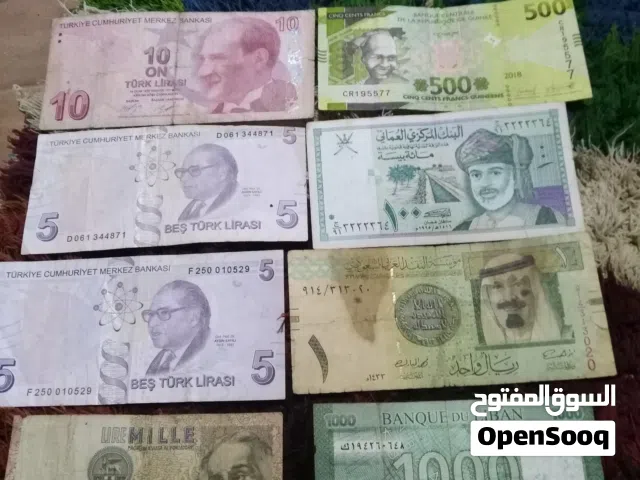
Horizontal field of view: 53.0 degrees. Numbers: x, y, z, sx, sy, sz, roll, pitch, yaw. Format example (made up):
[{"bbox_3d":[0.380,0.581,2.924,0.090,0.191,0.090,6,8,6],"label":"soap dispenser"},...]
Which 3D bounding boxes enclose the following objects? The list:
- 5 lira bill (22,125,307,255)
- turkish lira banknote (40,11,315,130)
[{"bbox_3d":[-0.071,-0.026,0.300,0.130,0.003,0.064,-3,70,1],"label":"5 lira bill"},{"bbox_3d":[-0.070,-0.086,0.322,0.136,0.003,0.064,-2,70,2],"label":"turkish lira banknote"}]

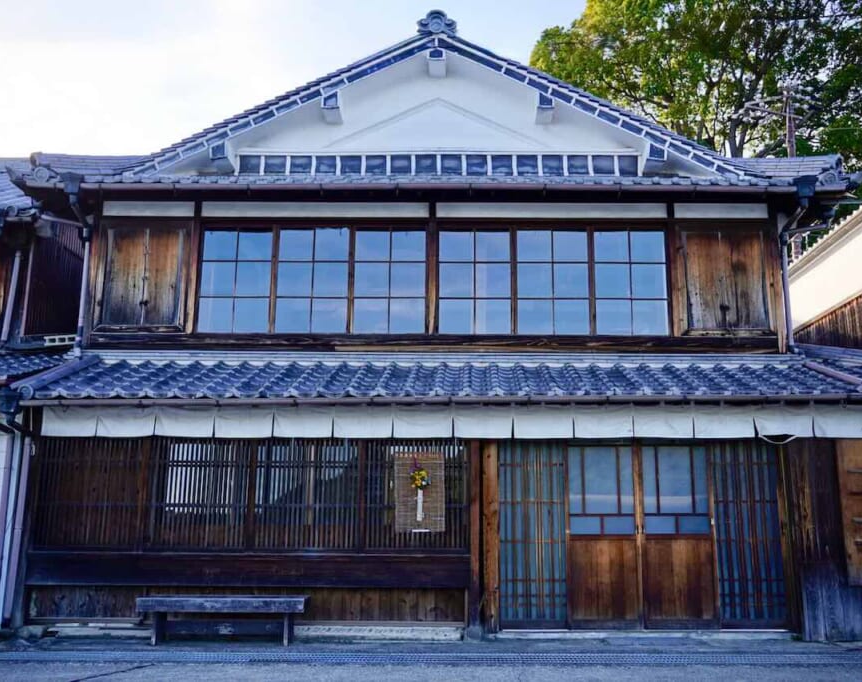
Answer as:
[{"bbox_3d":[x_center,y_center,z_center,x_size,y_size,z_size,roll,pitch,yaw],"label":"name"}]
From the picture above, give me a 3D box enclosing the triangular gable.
[{"bbox_3d":[0.107,-2.954,9.774,8.003,2.275,0.850,0,-11,0],"label":"triangular gable"}]

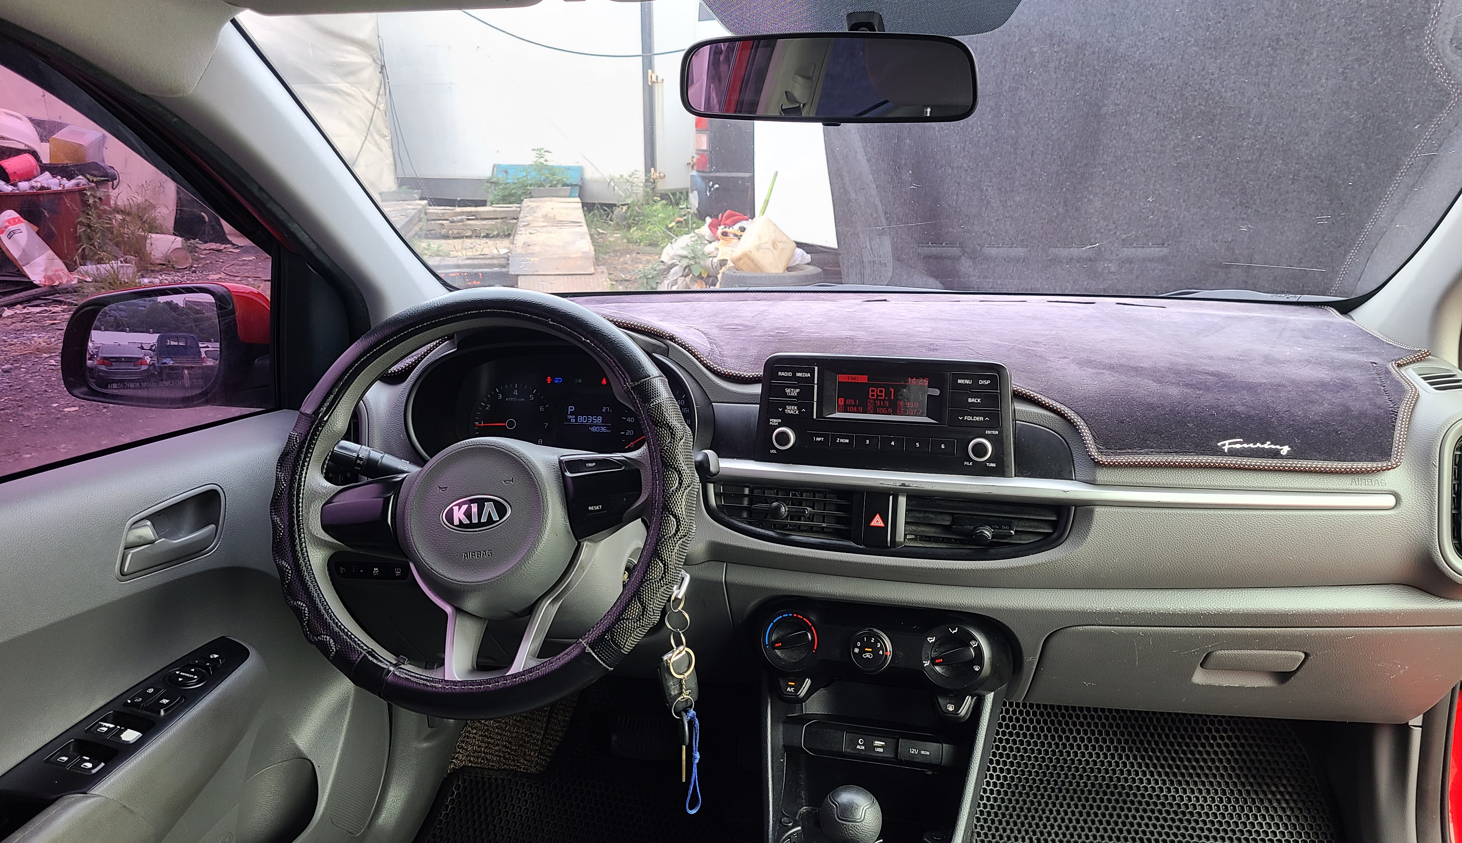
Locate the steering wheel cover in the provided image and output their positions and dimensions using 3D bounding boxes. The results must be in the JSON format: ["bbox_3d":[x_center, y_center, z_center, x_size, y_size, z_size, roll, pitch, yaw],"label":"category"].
[{"bbox_3d":[-0.221,0.065,0.974,0.386,0.386,0.048,1,-14,8],"label":"steering wheel cover"}]

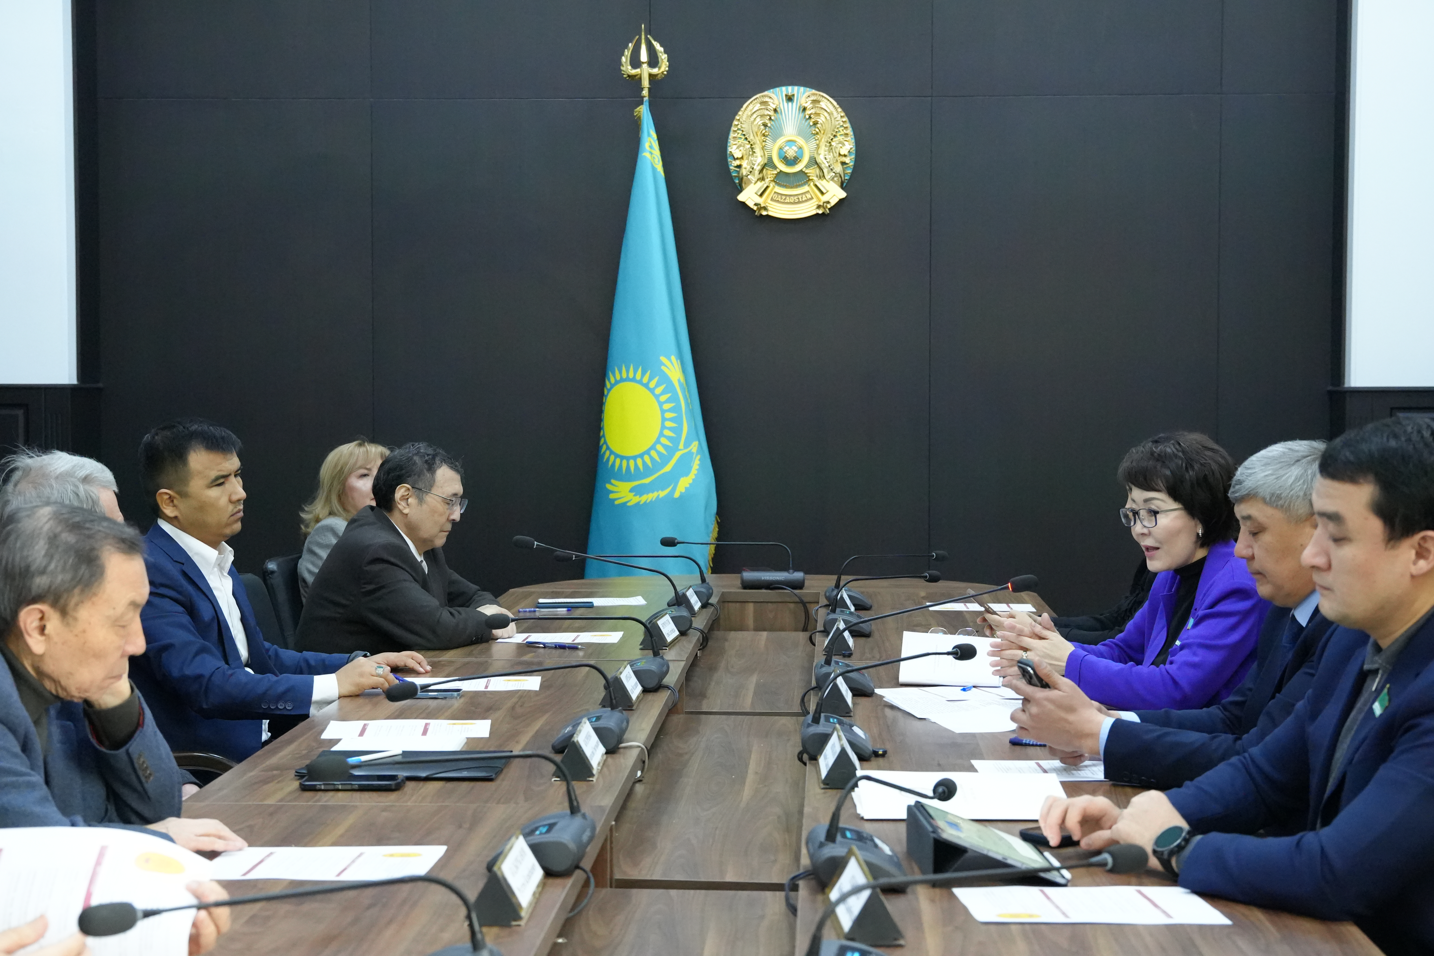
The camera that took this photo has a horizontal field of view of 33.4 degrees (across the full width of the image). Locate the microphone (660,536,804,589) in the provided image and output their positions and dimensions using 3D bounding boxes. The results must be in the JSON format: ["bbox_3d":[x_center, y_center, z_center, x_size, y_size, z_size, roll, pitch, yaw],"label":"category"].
[{"bbox_3d":[0.046,0.255,7.248,0.443,0.155,0.125,0,3,3],"label":"microphone"}]

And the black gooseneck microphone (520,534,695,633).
[{"bbox_3d":[-0.284,0.269,6.060,0.445,0.240,0.190,0,2,2],"label":"black gooseneck microphone"}]

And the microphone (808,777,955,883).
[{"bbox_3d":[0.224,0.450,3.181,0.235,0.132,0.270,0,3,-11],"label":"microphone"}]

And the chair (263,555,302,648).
[{"bbox_3d":[-0.936,0.636,6.920,0.620,0.930,0.580,1,3,13],"label":"chair"}]

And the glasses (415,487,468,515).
[{"bbox_3d":[-0.705,0.047,5.962,0.145,0.042,0.138,16,6,12],"label":"glasses"}]

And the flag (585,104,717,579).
[{"bbox_3d":[-0.233,-0.276,8.518,0.490,2.099,0.300,0,3,3],"label":"flag"}]

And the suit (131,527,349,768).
[{"bbox_3d":[-0.996,0.414,4.948,0.470,0.640,0.550,1,3,15],"label":"suit"}]

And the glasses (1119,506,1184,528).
[{"bbox_3d":[0.939,0.072,5.004,0.140,0.044,0.137,-10,7,-27],"label":"glasses"}]

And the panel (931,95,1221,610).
[{"bbox_3d":[1.350,-0.220,9.054,1.085,2.444,0.030,0,3,3],"label":"panel"}]

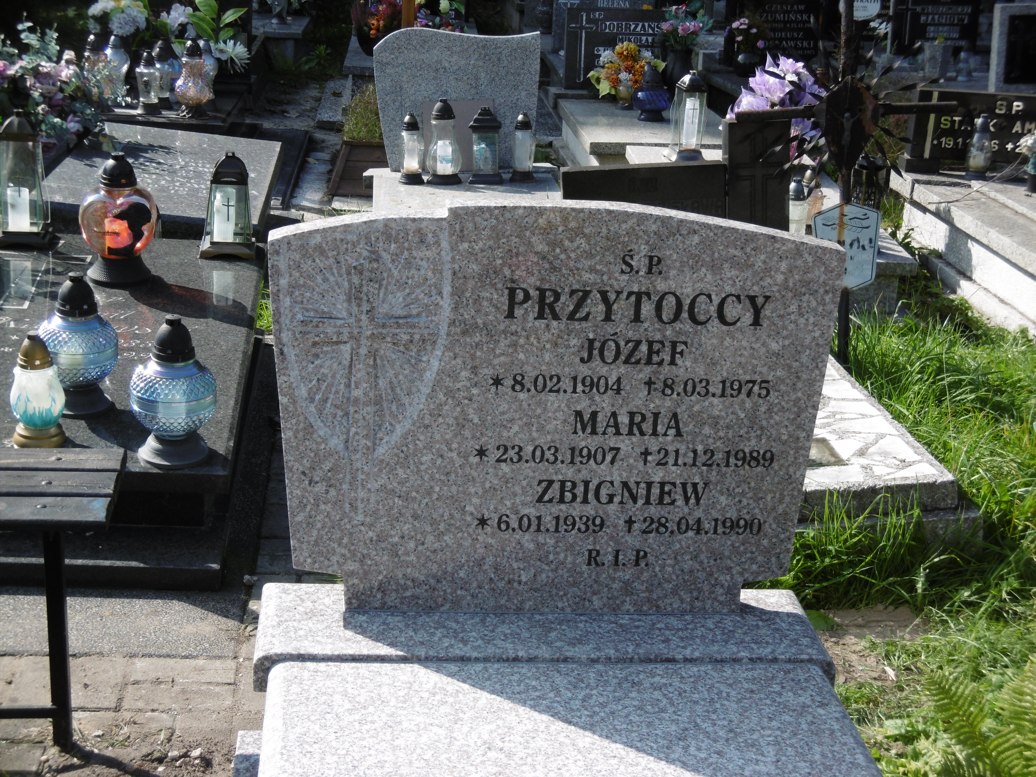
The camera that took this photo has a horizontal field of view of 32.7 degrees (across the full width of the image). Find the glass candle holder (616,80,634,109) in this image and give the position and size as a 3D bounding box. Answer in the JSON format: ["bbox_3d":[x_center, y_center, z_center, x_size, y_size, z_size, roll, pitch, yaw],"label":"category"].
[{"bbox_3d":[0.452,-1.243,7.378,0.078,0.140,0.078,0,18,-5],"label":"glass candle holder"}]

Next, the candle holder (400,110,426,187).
[{"bbox_3d":[-0.356,-0.818,5.963,0.088,0.232,0.088,0,18,-5],"label":"candle holder"}]

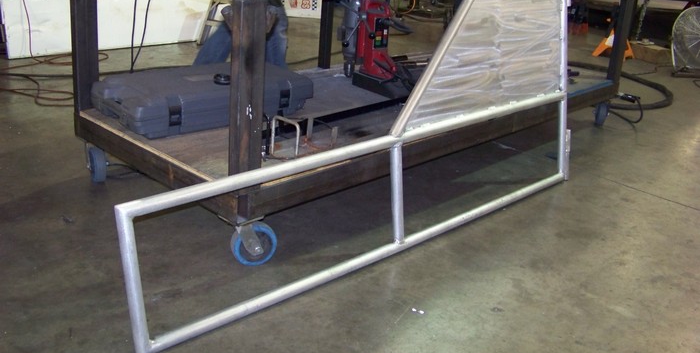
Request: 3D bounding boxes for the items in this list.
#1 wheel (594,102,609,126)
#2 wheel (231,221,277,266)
[{"bbox_3d":[1.548,-0.382,4.480,0.060,0.160,0.155,11,22,18],"label":"wheel"},{"bbox_3d":[-0.324,0.227,2.470,0.155,0.160,0.060,-3,22,-19],"label":"wheel"}]

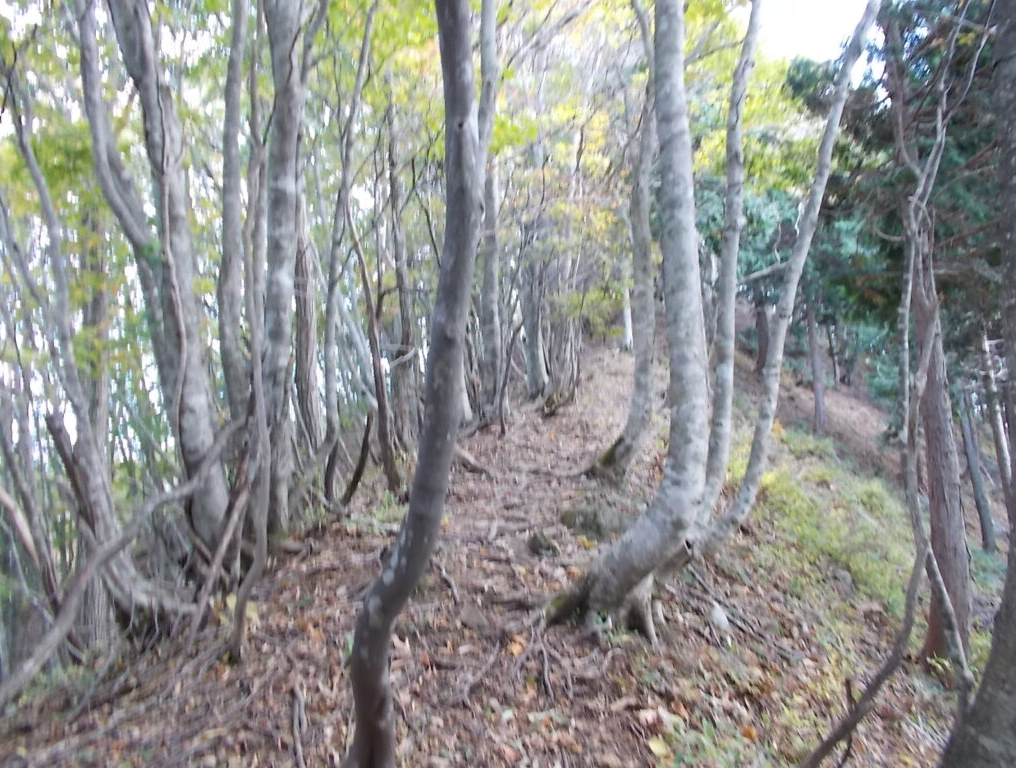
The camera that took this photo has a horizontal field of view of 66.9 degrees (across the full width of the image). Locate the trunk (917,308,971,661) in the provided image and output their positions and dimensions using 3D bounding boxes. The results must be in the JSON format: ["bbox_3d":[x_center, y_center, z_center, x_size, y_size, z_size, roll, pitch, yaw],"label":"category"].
[{"bbox_3d":[3.007,0.682,5.407,0.310,2.456,0.310,-4,-6,29],"label":"trunk"}]

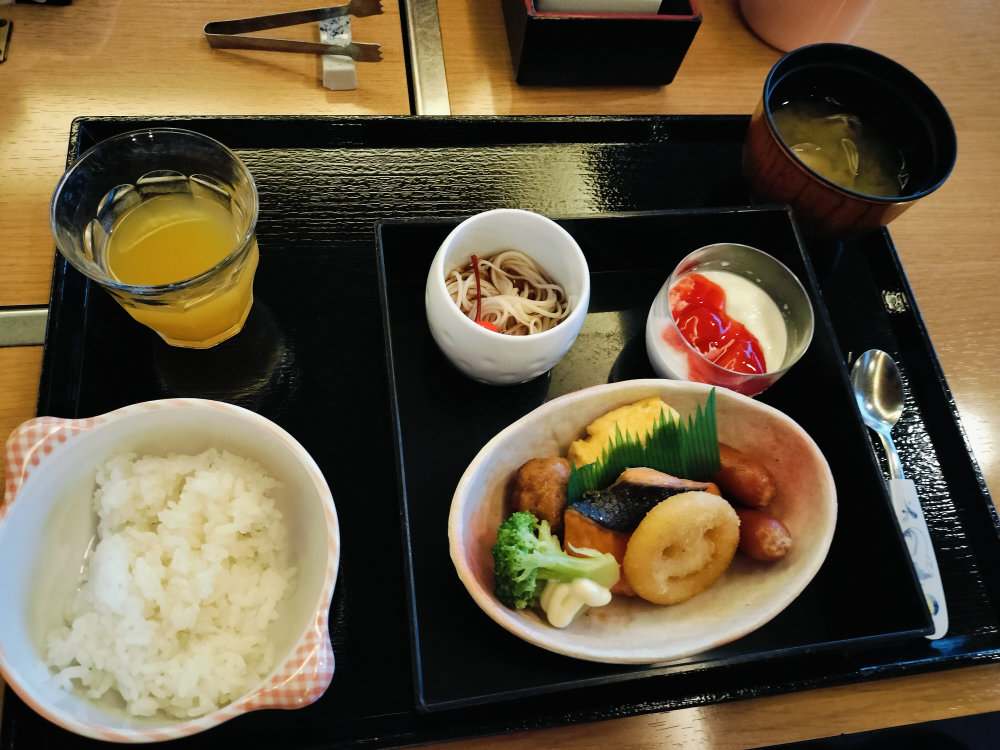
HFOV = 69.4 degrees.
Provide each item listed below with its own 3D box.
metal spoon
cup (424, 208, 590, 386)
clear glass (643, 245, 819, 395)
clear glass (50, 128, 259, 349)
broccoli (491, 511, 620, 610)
[{"bbox_3d":[0.212,0.057,0.384,0.032,0.018,0.157,4,67,-6],"label":"metal spoon"},{"bbox_3d":[0.002,-0.032,0.355,0.077,0.073,0.077,3,67,-7],"label":"cup"},{"bbox_3d":[0.114,-0.023,0.376,0.073,0.056,0.073,-4,68,-10],"label":"clear glass"},{"bbox_3d":[-0.149,-0.055,0.342,0.081,0.085,0.081,-4,68,-10],"label":"clear glass"},{"bbox_3d":[0.025,0.082,0.319,0.056,0.034,0.041,6,67,-5],"label":"broccoli"}]

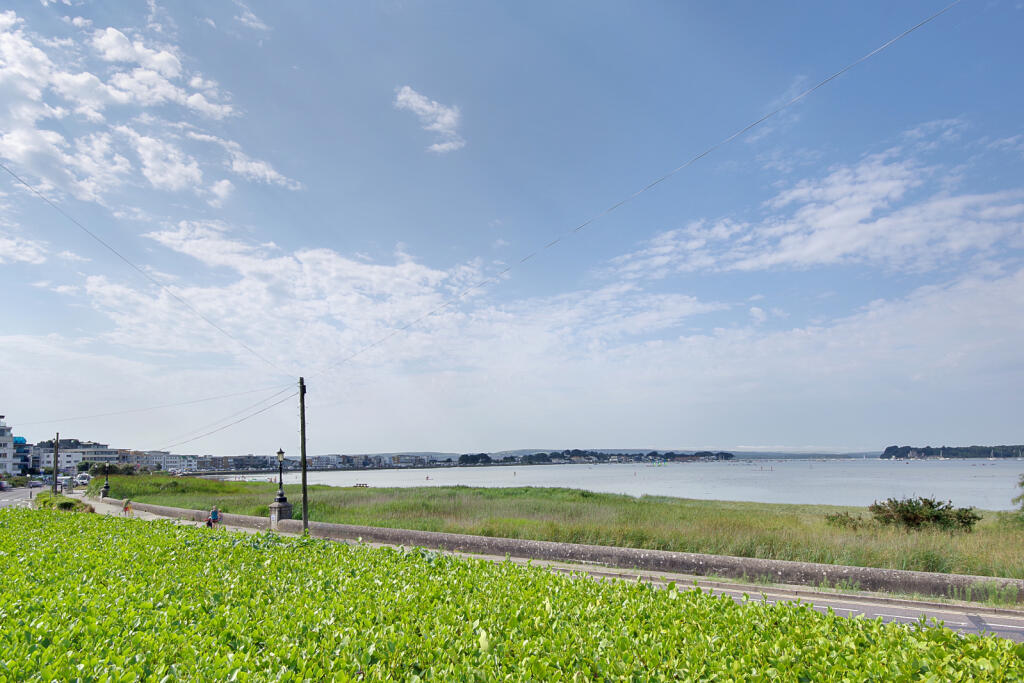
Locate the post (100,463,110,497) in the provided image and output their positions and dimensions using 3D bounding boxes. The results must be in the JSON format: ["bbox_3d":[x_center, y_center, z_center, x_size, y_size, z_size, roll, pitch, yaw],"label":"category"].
[{"bbox_3d":[-45.351,15.580,60.300,0.860,4.403,0.860,-6,-10,38],"label":"post"}]

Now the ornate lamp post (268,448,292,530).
[{"bbox_3d":[-12.918,8.279,30.200,0.860,4.498,0.860,-6,-10,38],"label":"ornate lamp post"}]

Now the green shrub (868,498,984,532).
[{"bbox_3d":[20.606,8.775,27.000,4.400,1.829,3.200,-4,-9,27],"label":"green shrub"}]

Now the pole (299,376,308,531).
[{"bbox_3d":[-10.917,5.975,28.300,0.320,8.238,0.320,-6,-10,38],"label":"pole"}]

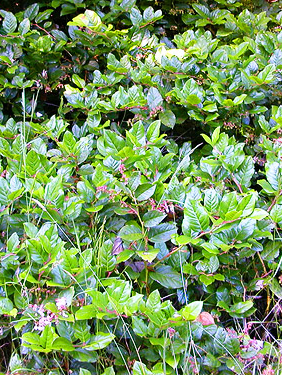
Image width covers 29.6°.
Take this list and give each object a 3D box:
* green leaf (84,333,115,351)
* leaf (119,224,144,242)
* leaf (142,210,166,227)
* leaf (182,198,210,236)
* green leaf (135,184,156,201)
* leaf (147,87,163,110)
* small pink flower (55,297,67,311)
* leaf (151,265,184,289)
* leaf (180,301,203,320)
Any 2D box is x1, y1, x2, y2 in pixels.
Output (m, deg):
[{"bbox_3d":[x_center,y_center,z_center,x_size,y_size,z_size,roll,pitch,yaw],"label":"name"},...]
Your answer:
[{"bbox_3d":[-0.102,0.384,1.330,0.080,0.020,0.037,-15,44,-16],"label":"green leaf"},{"bbox_3d":[-0.027,0.136,1.540,0.070,0.020,0.057,-6,53,-4],"label":"leaf"},{"bbox_3d":[0.032,0.080,1.380,0.066,0.016,0.042,-21,46,-13],"label":"leaf"},{"bbox_3d":[0.138,0.076,1.350,0.062,0.020,0.090,-12,68,-11],"label":"leaf"},{"bbox_3d":[0.016,0.015,1.620,0.076,0.020,0.045,-36,61,-24],"label":"green leaf"},{"bbox_3d":[0.046,-0.283,1.700,0.050,0.018,0.080,-2,66,-1],"label":"leaf"},{"bbox_3d":[-0.205,0.300,1.380,0.031,0.032,0.030,0,23,0],"label":"small pink flower"},{"bbox_3d":[0.074,0.246,1.470,0.103,0.020,0.059,29,55,23],"label":"leaf"},{"bbox_3d":[0.118,0.288,1.250,0.062,0.020,0.042,-47,55,-11],"label":"leaf"}]

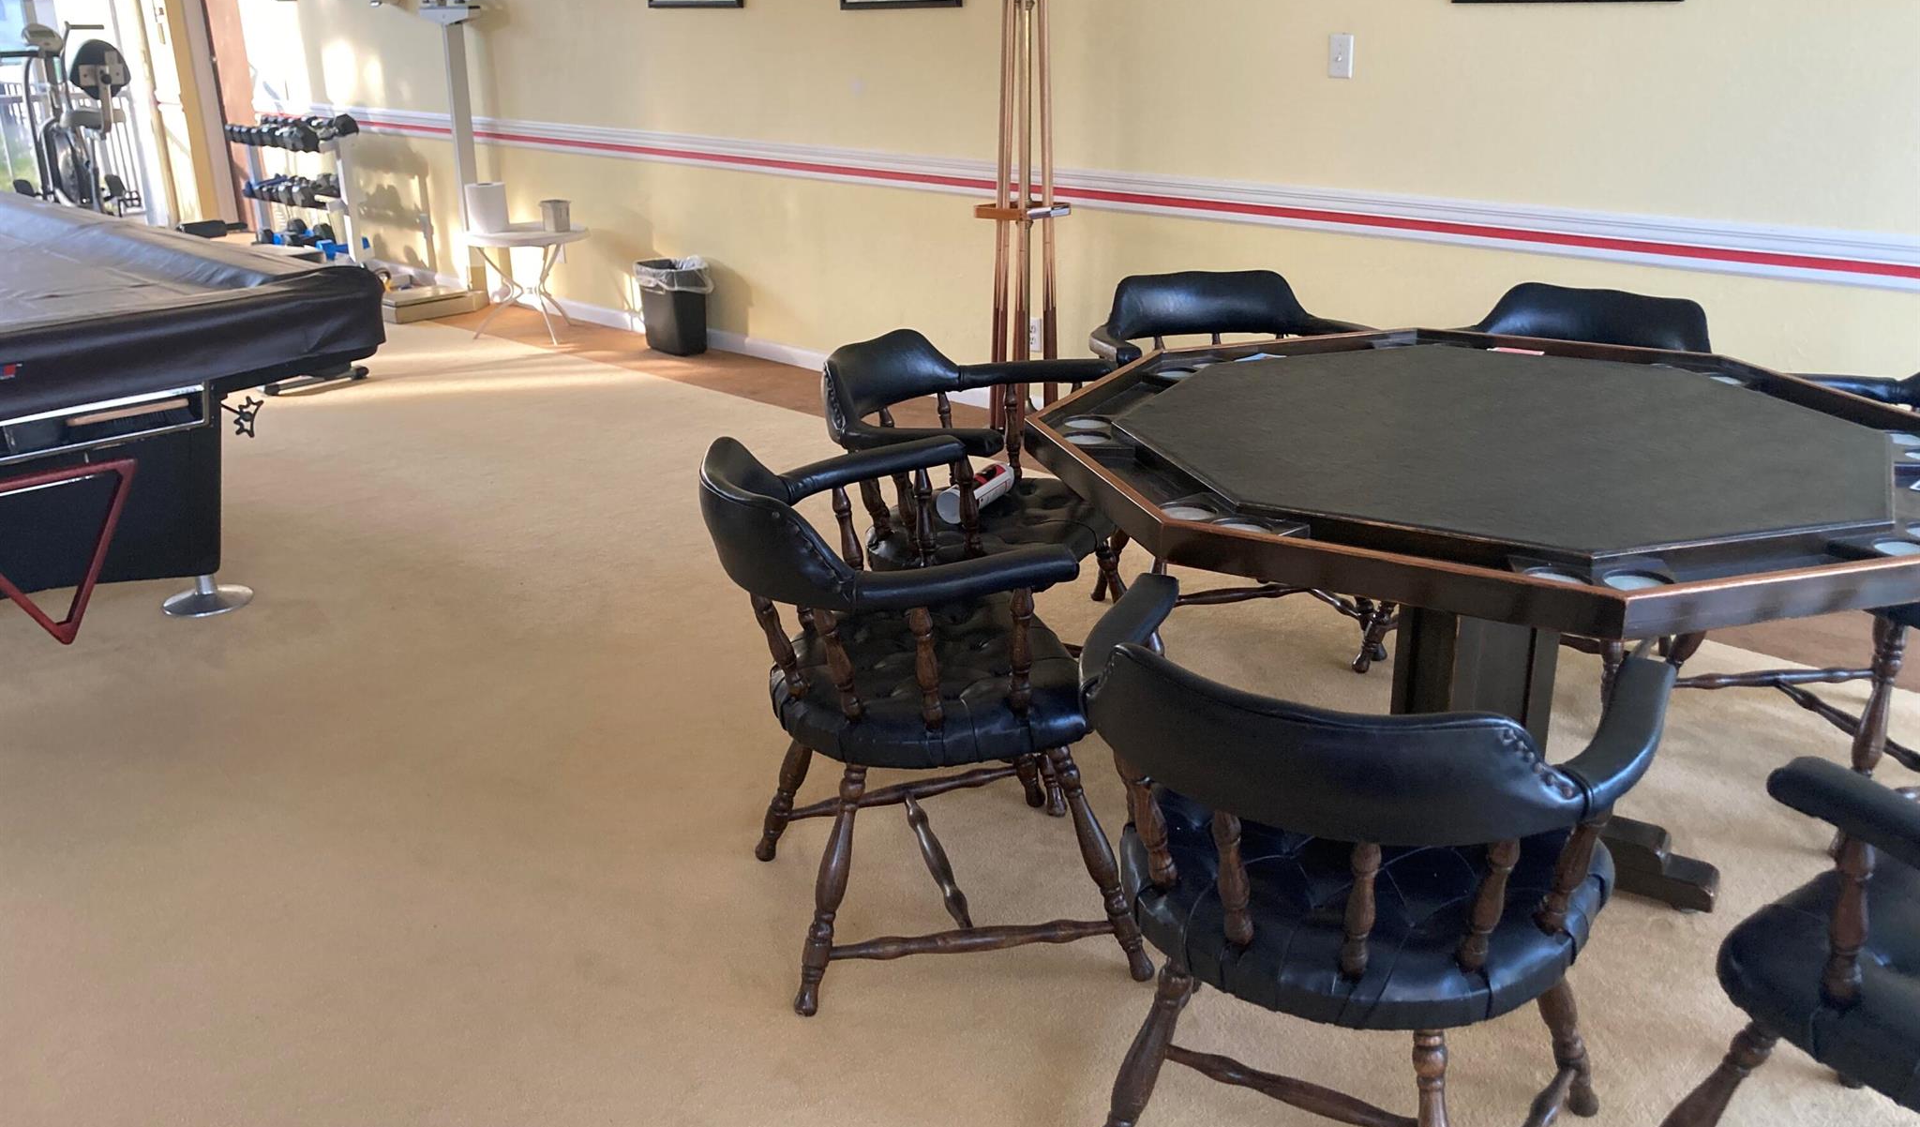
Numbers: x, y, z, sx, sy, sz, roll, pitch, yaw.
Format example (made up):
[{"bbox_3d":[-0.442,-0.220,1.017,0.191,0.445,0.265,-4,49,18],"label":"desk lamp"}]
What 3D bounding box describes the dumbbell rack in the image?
[{"bbox_3d":[-3.435,-1.907,8.091,1.130,0.830,0.370,18,27,41],"label":"dumbbell rack"}]

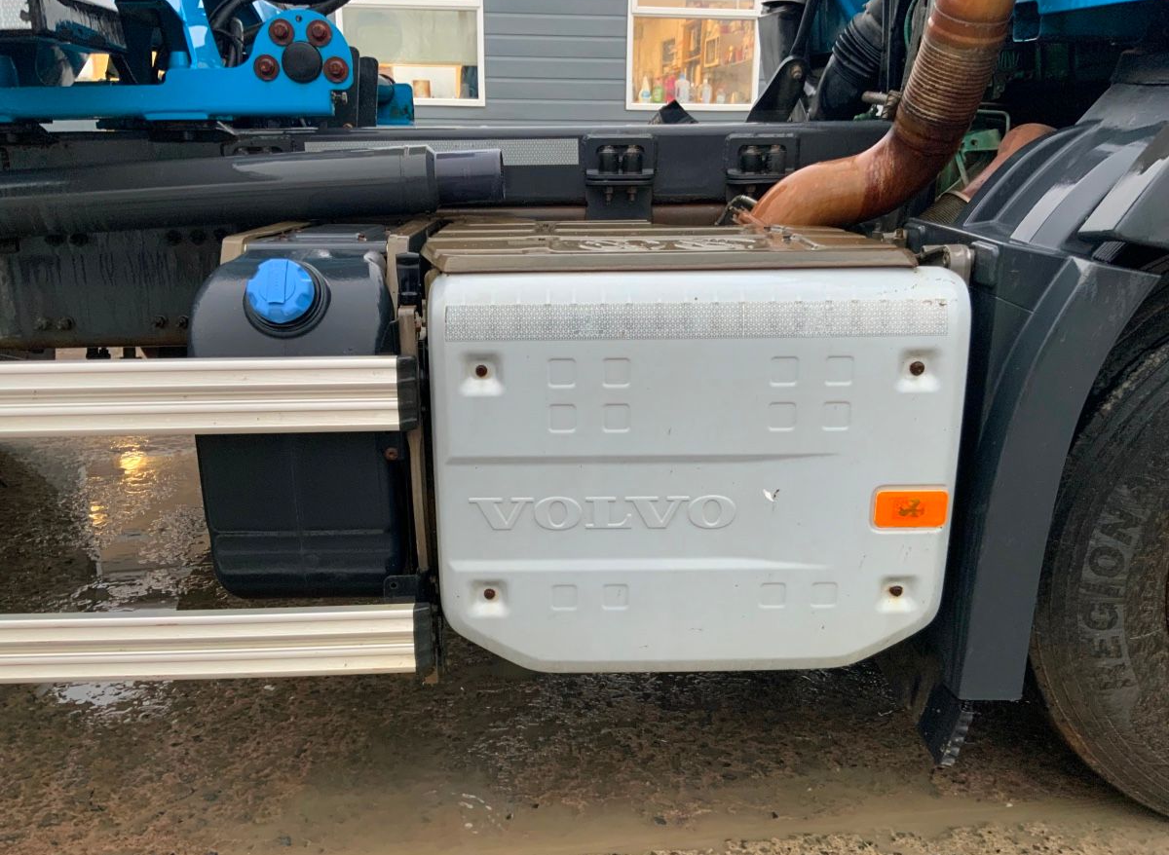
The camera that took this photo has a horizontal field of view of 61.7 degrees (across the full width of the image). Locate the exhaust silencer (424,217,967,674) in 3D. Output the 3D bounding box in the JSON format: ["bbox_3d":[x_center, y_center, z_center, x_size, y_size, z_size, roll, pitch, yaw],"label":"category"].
[{"bbox_3d":[0.164,-0.013,1.805,0.804,0.670,0.630,0,16,0],"label":"exhaust silencer"}]

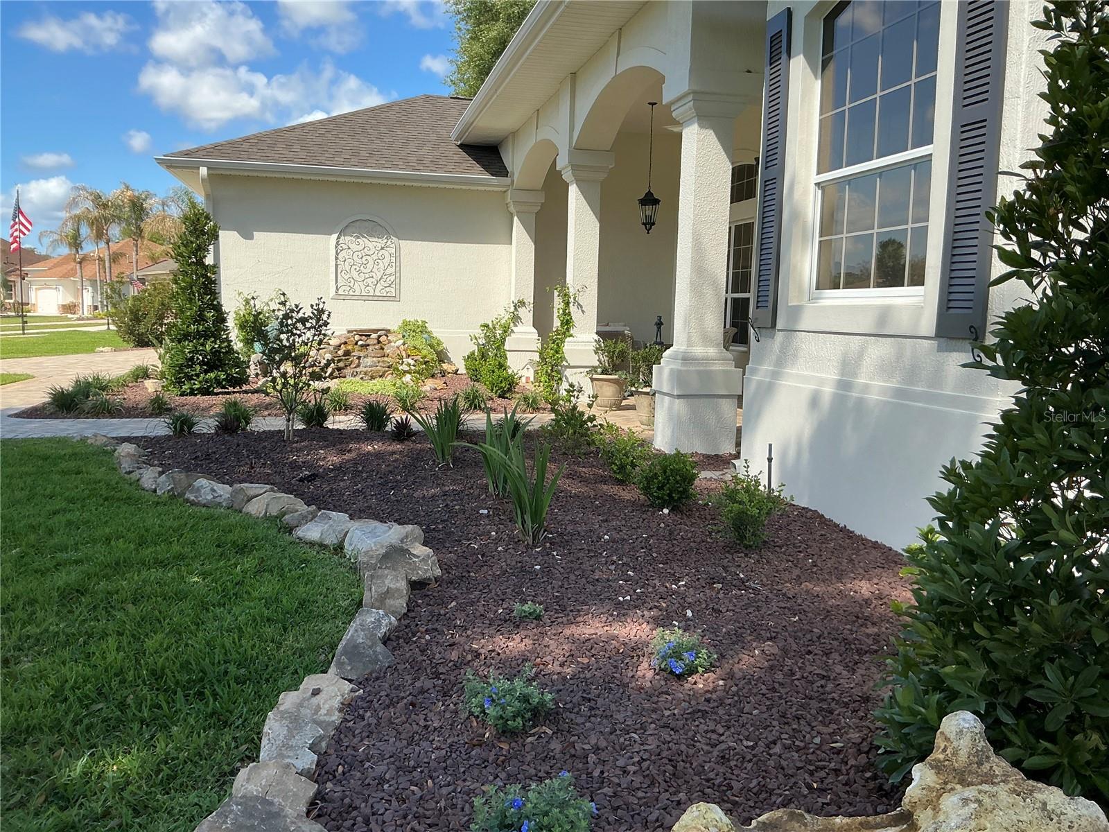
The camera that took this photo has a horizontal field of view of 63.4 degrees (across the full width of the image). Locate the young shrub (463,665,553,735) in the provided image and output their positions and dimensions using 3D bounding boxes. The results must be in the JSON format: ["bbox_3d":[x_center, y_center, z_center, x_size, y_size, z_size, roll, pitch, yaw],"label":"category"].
[{"bbox_3d":[-0.112,0.687,2.172,0.215,0.155,0.210,0,7,-14],"label":"young shrub"}]

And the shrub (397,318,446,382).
[{"bbox_3d":[-1.838,-0.916,12.396,0.660,0.860,0.600,0,7,-14],"label":"shrub"}]

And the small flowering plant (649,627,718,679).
[{"bbox_3d":[0.450,0.800,3.107,0.225,0.115,0.210,0,7,-14],"label":"small flowering plant"}]

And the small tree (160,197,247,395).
[{"bbox_3d":[-4.636,-1.609,11.848,1.060,2.513,1.050,0,7,-14],"label":"small tree"}]

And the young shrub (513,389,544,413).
[{"bbox_3d":[-0.265,-0.159,9.141,0.310,0.240,0.310,0,7,-14],"label":"young shrub"}]

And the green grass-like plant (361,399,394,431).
[{"bbox_3d":[-1.671,-0.004,8.424,0.304,0.311,0.304,0,7,-11],"label":"green grass-like plant"}]

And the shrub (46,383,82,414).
[{"bbox_3d":[-4.941,-0.174,9.040,0.341,0.307,0.341,-2,8,-29],"label":"shrub"}]

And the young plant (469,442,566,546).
[{"bbox_3d":[-0.198,0.408,4.779,0.508,0.568,0.406,1,7,-2],"label":"young plant"}]

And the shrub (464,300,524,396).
[{"bbox_3d":[-0.848,-0.994,12.790,0.850,1.275,0.762,0,7,-14],"label":"shrub"}]

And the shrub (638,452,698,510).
[{"bbox_3d":[0.727,0.415,5.801,0.416,0.393,0.416,2,7,7],"label":"shrub"}]

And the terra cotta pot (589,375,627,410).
[{"bbox_3d":[0.645,-0.281,10.664,0.440,0.365,0.440,1,6,0],"label":"terra cotta pot"}]

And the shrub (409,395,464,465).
[{"bbox_3d":[-0.803,0.095,6.136,0.370,0.460,0.330,0,7,-14],"label":"shrub"}]

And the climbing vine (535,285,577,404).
[{"bbox_3d":[0.022,-0.859,11.104,0.470,1.472,0.400,0,7,-14],"label":"climbing vine"}]

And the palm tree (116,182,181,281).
[{"bbox_3d":[-27.890,-11.387,61.245,4.400,9.100,4.400,0,7,-14],"label":"palm tree"}]

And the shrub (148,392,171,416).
[{"bbox_3d":[-3.922,-0.116,8.906,0.216,0.242,0.216,-2,7,-24],"label":"shrub"}]

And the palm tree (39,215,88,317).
[{"bbox_3d":[-32.374,-9.933,59.275,3.400,6.700,3.400,0,7,-14],"label":"palm tree"}]

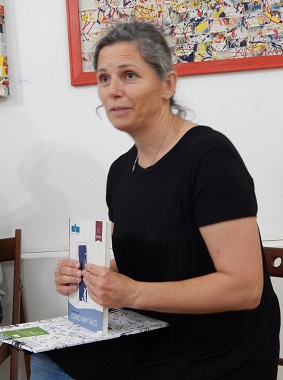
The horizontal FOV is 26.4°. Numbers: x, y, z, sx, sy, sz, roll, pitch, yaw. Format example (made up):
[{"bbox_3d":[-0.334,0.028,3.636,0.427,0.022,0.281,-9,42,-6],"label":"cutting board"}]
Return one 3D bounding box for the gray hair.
[{"bbox_3d":[-0.003,-0.265,1.290,0.175,0.200,0.215,-1,2,33],"label":"gray hair"}]

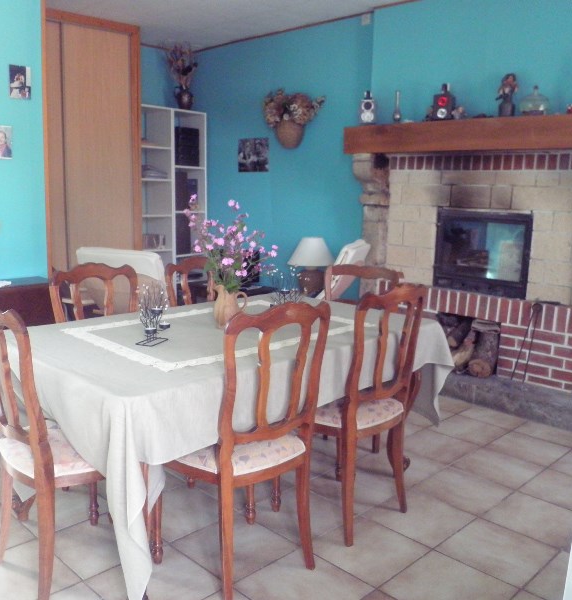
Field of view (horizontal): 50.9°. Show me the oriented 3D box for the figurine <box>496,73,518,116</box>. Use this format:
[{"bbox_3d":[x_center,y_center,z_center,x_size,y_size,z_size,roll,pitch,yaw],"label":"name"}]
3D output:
[{"bbox_3d":[1.341,-1.241,3.638,0.130,0.260,0.110,8,11,33],"label":"figurine"}]

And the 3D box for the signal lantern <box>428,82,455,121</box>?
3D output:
[{"bbox_3d":[1.024,-1.270,3.880,0.130,0.255,0.115,10,12,40],"label":"signal lantern"}]

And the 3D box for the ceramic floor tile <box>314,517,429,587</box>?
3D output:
[{"bbox_3d":[0.300,0.933,2.245,0.345,0.010,0.345,-8,13,-44],"label":"ceramic floor tile"}]

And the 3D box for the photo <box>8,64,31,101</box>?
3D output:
[{"bbox_3d":[-1.588,-1.299,3.597,0.122,0.181,0.005,-8,13,-44],"label":"photo"}]

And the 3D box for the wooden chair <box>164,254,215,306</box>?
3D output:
[{"bbox_3d":[-0.306,0.284,3.063,0.480,0.959,0.460,10,13,43],"label":"wooden chair"}]

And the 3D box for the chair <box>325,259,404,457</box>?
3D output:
[{"bbox_3d":[0.228,0.325,3.003,0.480,0.940,0.470,-8,13,-44],"label":"chair"}]

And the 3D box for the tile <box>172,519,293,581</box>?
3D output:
[{"bbox_3d":[-0.187,0.912,2.229,0.340,0.010,0.340,-8,13,-44],"label":"tile"}]

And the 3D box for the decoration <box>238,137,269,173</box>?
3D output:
[{"bbox_3d":[-0.297,-1.310,5.453,0.012,0.295,0.400,-8,13,-44],"label":"decoration"}]

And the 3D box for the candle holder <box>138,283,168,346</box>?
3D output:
[{"bbox_3d":[-0.489,0.045,2.208,0.090,0.225,0.135,5,10,19],"label":"candle holder"}]

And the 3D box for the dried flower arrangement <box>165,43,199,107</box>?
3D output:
[{"bbox_3d":[-0.988,-2.142,5.734,0.300,0.630,0.280,2,9,0],"label":"dried flower arrangement"}]

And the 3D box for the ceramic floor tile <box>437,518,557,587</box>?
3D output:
[{"bbox_3d":[0.788,0.934,2.231,0.340,0.010,0.340,-8,13,-44],"label":"ceramic floor tile"}]

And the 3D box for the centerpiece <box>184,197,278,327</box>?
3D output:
[{"bbox_3d":[-0.227,-0.156,2.504,0.380,0.541,0.330,0,9,-8],"label":"centerpiece"}]

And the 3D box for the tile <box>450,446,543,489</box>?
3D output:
[{"bbox_3d":[1.059,0.834,2.986,0.345,0.010,0.345,-8,13,-44],"label":"tile"}]

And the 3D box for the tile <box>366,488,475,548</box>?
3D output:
[{"bbox_3d":[0.547,0.890,2.467,0.340,0.010,0.340,-8,13,-44],"label":"tile"}]

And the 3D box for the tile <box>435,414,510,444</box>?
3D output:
[{"bbox_3d":[1.059,0.751,3.453,0.340,0.010,0.340,-8,13,-44],"label":"tile"}]

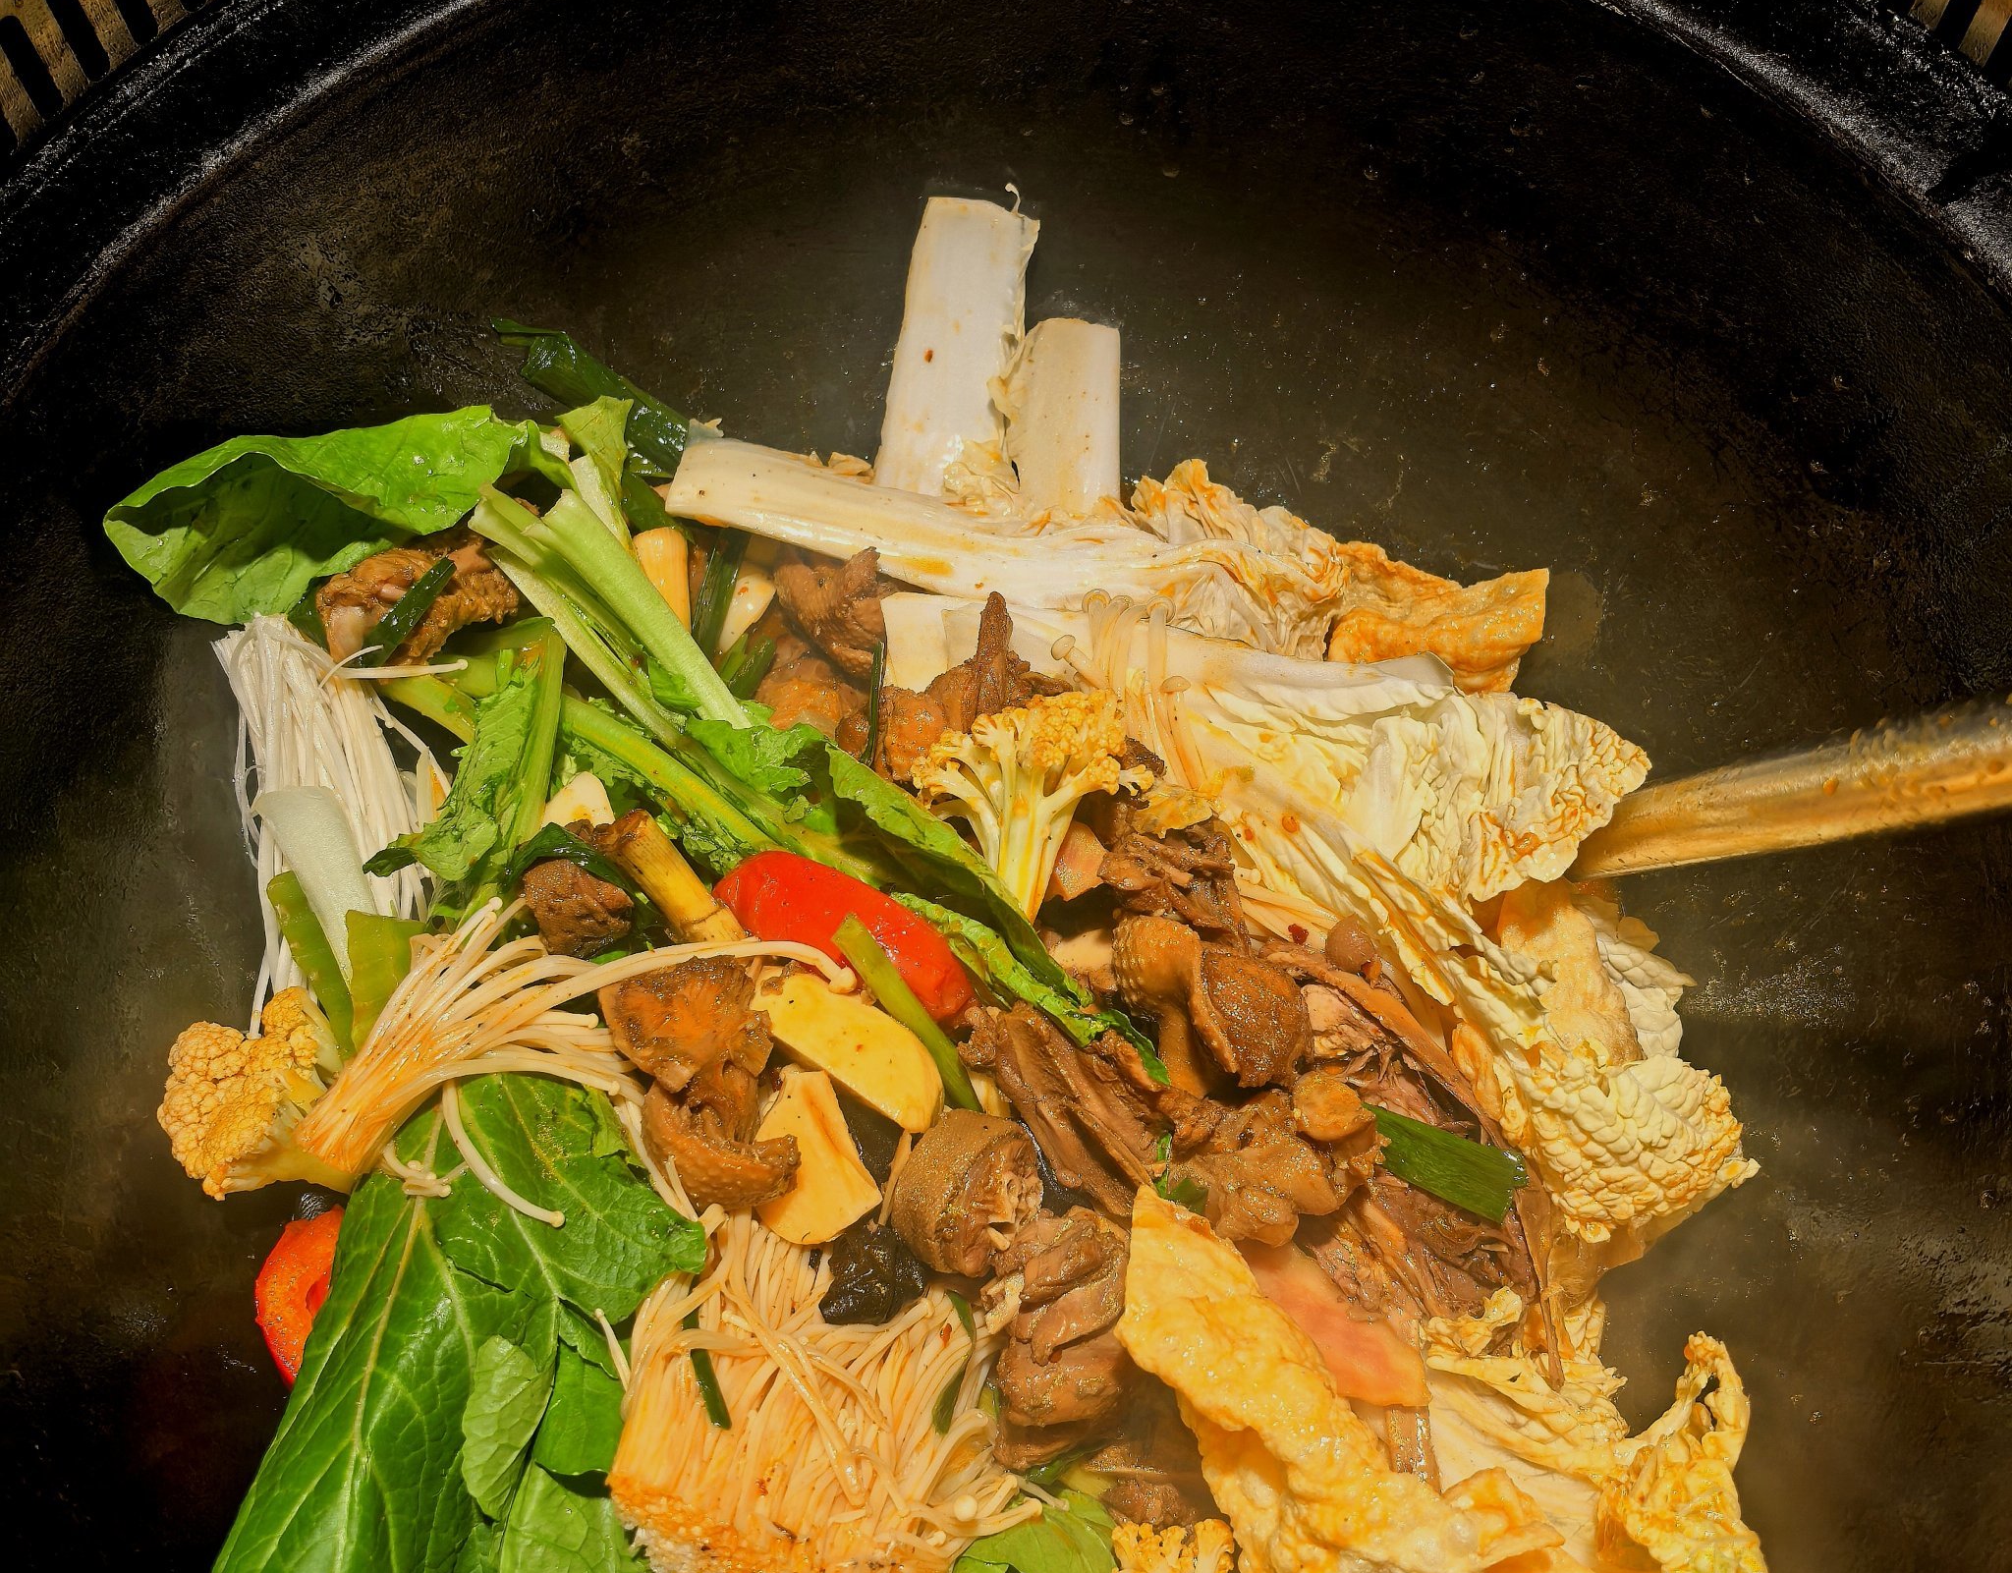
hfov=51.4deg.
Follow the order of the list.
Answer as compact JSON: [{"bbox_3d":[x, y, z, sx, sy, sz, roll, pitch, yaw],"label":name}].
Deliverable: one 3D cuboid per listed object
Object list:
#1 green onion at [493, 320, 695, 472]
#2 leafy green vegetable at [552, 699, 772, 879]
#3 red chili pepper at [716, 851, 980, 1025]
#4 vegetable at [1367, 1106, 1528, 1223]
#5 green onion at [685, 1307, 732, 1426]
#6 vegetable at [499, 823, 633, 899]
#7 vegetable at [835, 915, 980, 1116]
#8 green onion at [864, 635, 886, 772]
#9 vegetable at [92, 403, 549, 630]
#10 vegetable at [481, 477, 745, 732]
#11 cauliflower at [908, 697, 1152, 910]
[{"bbox_3d":[-0.120,-0.114,0.611,0.067,0.014,0.018,37,71,16],"label":"green onion"},{"bbox_3d":[-0.079,0.001,0.480,0.060,0.016,0.022,37,71,15],"label":"leafy green vegetable"},{"bbox_3d":[-0.040,0.038,0.517,0.065,0.024,0.028,22,68,10],"label":"red chili pepper"},{"bbox_3d":[0.106,0.090,0.503,0.040,0.009,0.017,21,68,10],"label":"vegetable"},{"bbox_3d":[-0.068,0.132,0.475,0.005,0.004,0.029,-19,67,-8],"label":"green onion"},{"bbox_3d":[-0.100,0.017,0.473,0.030,0.014,0.016,5,66,2],"label":"vegetable"},{"bbox_3d":[-0.024,0.055,0.507,0.010,0.008,0.059,-31,69,-13],"label":"vegetable"},{"bbox_3d":[-0.035,-0.022,0.565,0.006,0.010,0.040,3,66,2],"label":"green onion"},{"bbox_3d":[-0.167,-0.065,0.510,0.098,0.028,0.043,-11,66,-5],"label":"vegetable"},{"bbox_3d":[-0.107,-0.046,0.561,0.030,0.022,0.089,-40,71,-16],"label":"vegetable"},{"bbox_3d":[0.005,0.004,0.467,0.052,0.034,0.050,4,66,2],"label":"cauliflower"}]

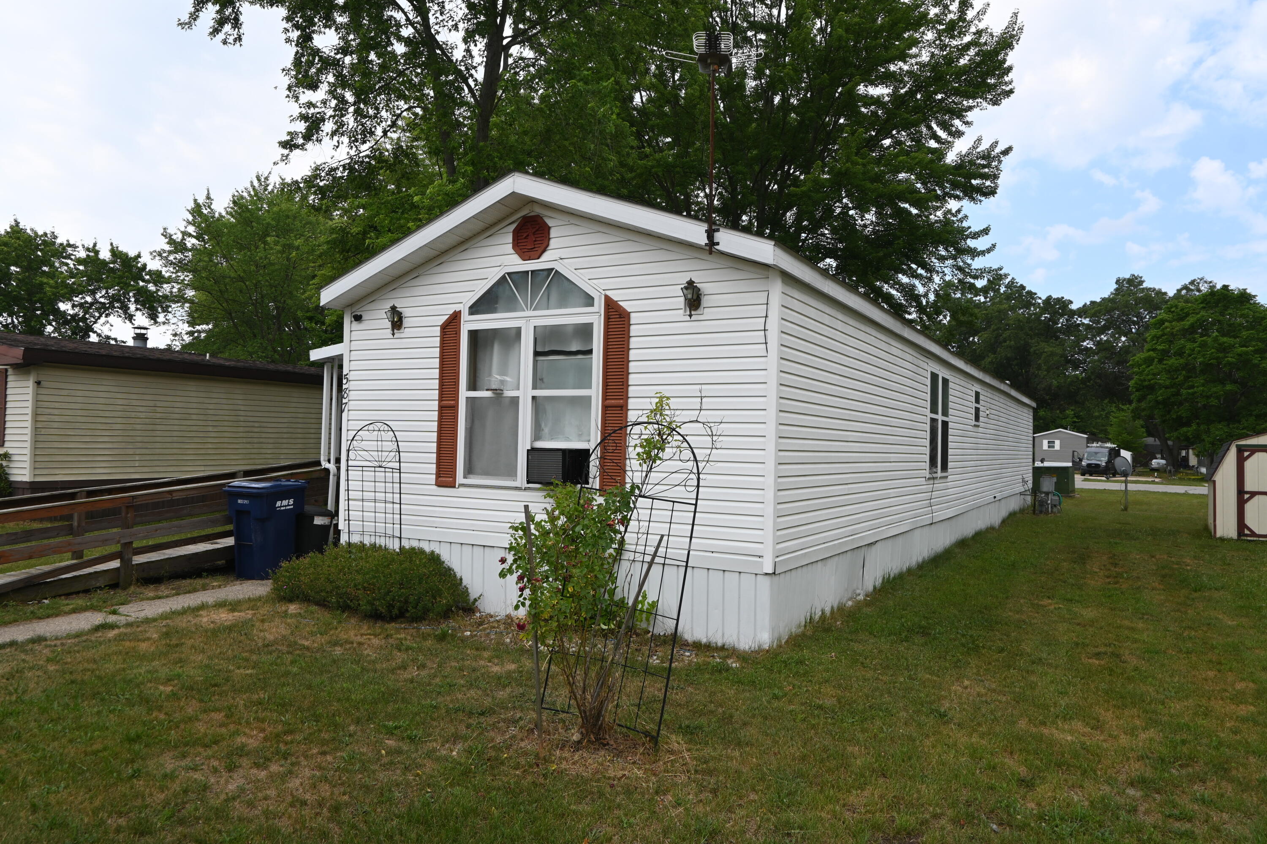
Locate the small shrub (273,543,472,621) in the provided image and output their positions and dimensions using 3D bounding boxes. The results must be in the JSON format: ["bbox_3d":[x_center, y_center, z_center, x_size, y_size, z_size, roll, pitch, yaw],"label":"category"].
[{"bbox_3d":[-2.593,1.447,8.040,2.100,0.640,1.050,1,-2,30],"label":"small shrub"}]

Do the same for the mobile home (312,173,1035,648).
[{"bbox_3d":[3.953,0.168,16.259,5.111,3.988,20.283,1,-2,30],"label":"mobile home"}]

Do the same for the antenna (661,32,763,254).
[{"bbox_3d":[0.598,-2.112,6.365,0.750,1.660,0.500,1,-2,5],"label":"antenna"}]

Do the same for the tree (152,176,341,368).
[{"bbox_3d":[-14.191,-3.592,32.129,8.000,11.493,8.000,1,-2,30],"label":"tree"}]

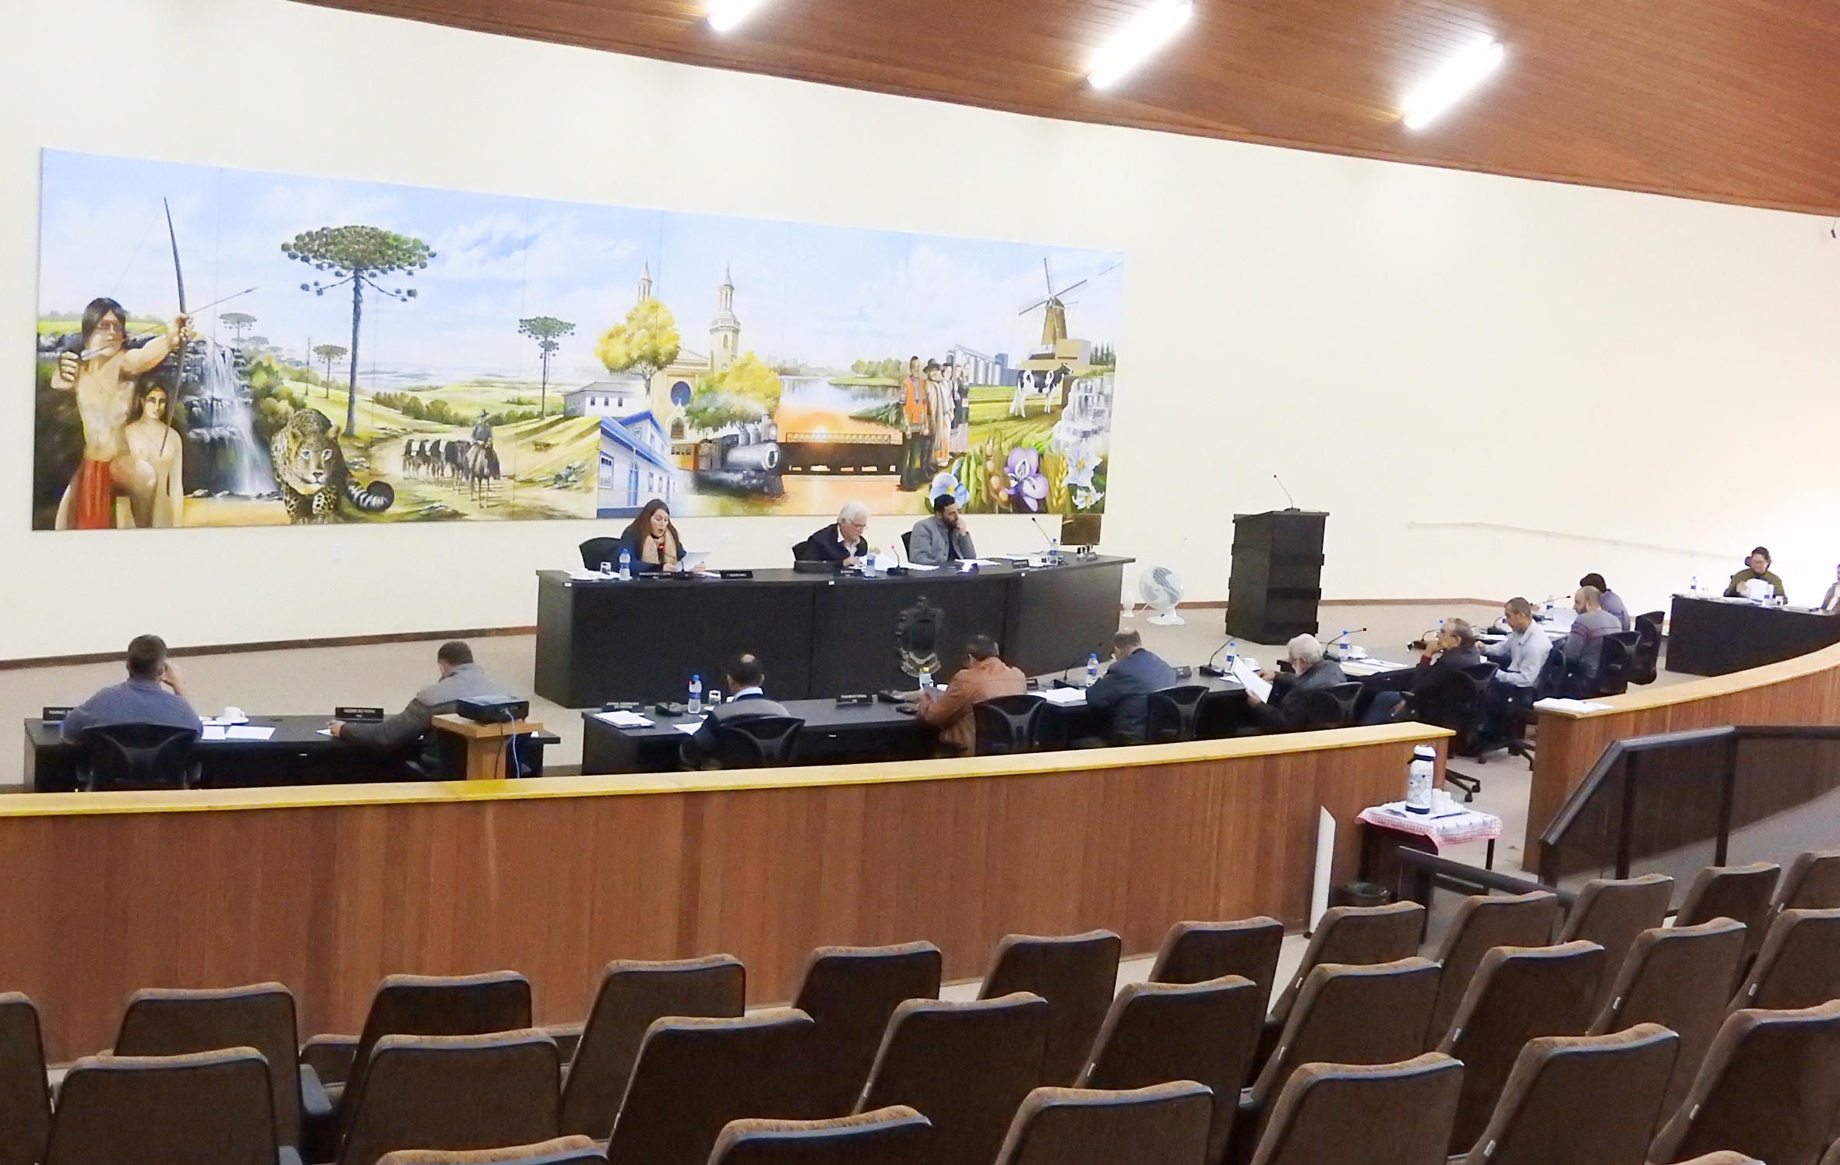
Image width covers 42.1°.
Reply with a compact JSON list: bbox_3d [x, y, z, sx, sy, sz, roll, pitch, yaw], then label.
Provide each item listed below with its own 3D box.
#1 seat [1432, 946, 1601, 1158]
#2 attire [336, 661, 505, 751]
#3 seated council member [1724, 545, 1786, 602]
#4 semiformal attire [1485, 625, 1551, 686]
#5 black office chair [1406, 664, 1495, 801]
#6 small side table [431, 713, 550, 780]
[{"bbox_3d":[1.558,1.467,6.847,0.580,0.970,0.620,0,7,-31],"label":"seat"},{"bbox_3d":[-2.206,0.689,10.648,0.720,0.620,0.550,0,7,-27],"label":"attire"},{"bbox_3d":[7.735,0.243,22.201,0.580,1.150,0.700,5,6,18],"label":"seated council member"},{"bbox_3d":[4.380,0.534,17.500,0.480,0.500,0.500,5,6,10],"label":"semiformal attire"},{"bbox_3d":[3.536,0.944,16.252,0.620,0.930,0.620,-2,9,-45],"label":"black office chair"},{"bbox_3d":[-2.005,1.124,10.988,0.420,1.000,0.420,10,9,44],"label":"small side table"}]

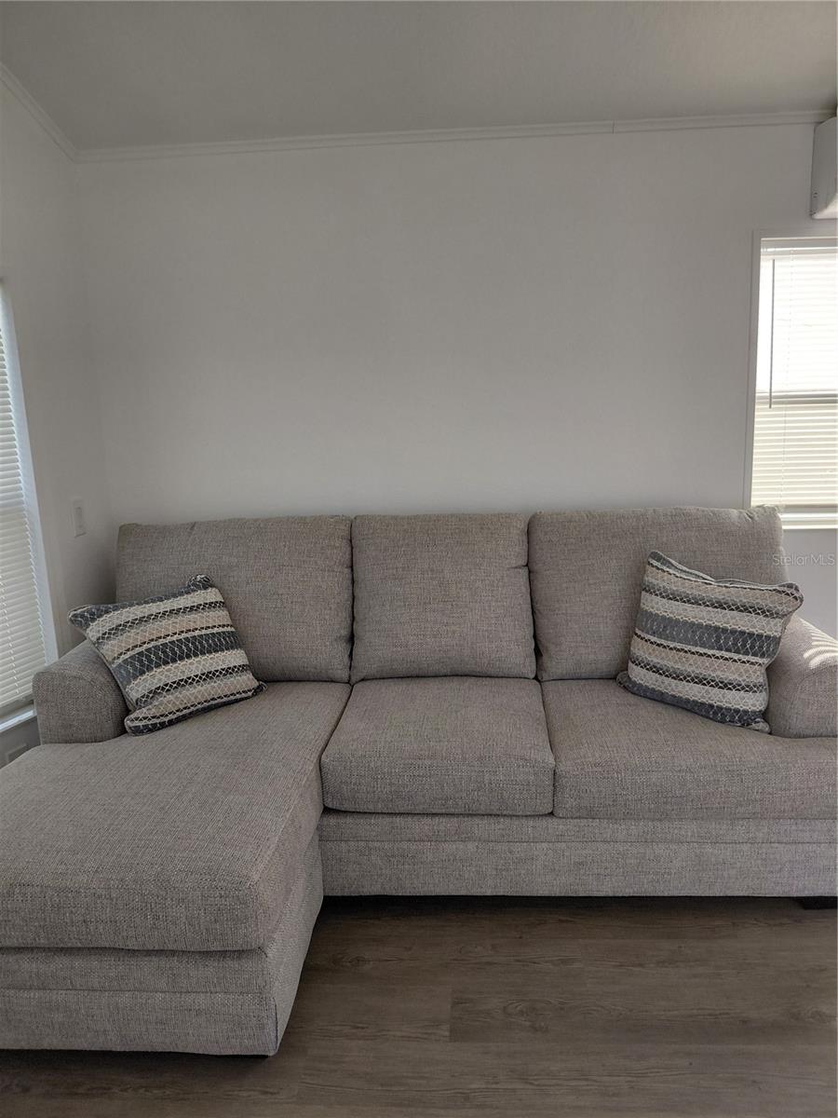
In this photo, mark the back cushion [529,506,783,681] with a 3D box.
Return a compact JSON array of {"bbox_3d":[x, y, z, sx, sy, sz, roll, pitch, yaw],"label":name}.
[{"bbox_3d":[0.756,0.110,2.606,0.770,0.530,0.210,-1,-2,4],"label":"back cushion"}]

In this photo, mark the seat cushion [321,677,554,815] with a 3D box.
[{"bbox_3d":[0.071,0.520,2.400,0.610,0.195,0.580,-1,10,4],"label":"seat cushion"}]

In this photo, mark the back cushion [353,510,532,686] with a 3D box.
[{"bbox_3d":[0.078,0.125,2.652,0.590,0.530,0.210,-1,-2,4],"label":"back cushion"}]

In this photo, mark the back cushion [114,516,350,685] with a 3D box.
[{"bbox_3d":[-0.600,0.140,2.698,0.770,0.530,0.210,-1,-2,4],"label":"back cushion"}]

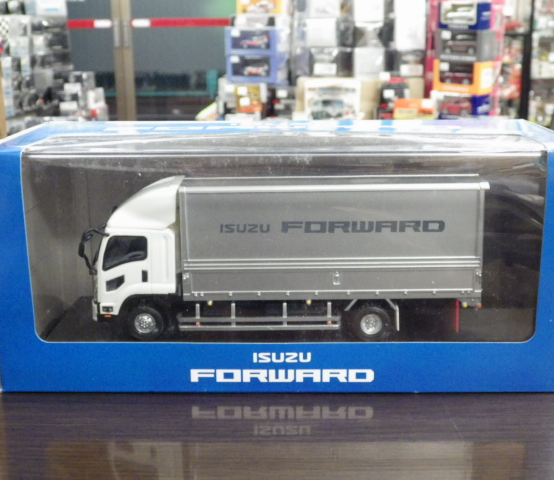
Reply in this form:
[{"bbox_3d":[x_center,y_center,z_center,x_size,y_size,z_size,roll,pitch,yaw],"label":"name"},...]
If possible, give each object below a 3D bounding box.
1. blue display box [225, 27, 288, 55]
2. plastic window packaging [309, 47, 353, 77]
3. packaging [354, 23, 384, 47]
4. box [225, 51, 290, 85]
[{"bbox_3d":[-0.061,-0.591,2.727,0.162,0.080,0.080,5,15,22],"label":"blue display box"},{"bbox_3d":[0.167,-0.539,2.785,0.082,0.084,0.135,5,15,20],"label":"plastic window packaging"},{"bbox_3d":[0.296,-0.622,2.782,0.087,0.076,0.125,5,15,19],"label":"packaging"},{"bbox_3d":[-0.061,-0.509,2.726,0.162,0.084,0.080,5,15,22],"label":"box"}]

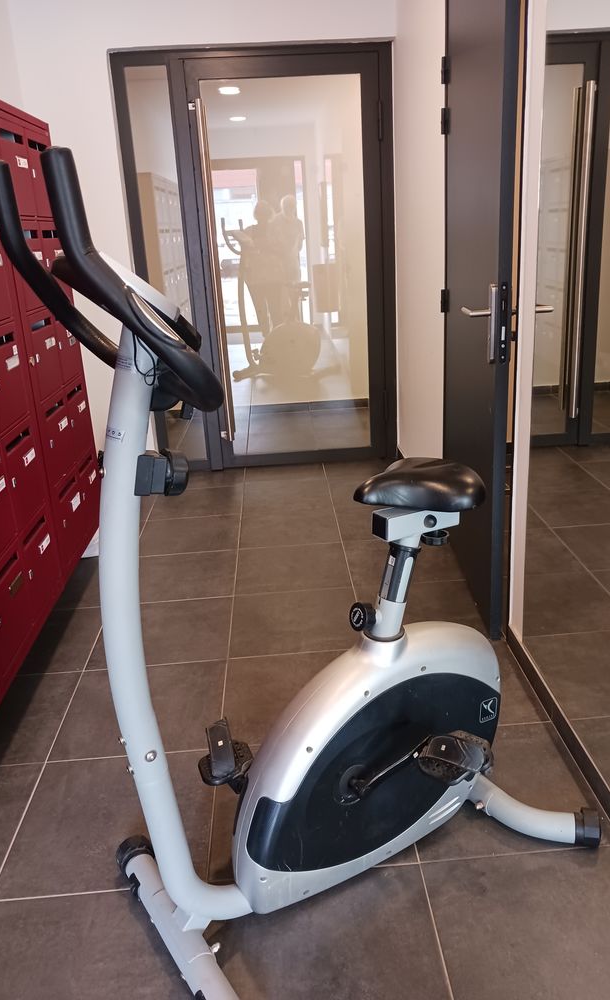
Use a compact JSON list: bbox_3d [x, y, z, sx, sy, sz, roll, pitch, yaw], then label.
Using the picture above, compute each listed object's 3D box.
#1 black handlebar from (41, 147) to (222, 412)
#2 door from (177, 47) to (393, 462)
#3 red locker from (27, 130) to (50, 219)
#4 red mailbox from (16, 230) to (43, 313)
[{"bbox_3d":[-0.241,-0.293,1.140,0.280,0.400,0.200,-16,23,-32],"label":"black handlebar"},{"bbox_3d":[-0.054,-1.201,4.168,1.025,2.090,0.080,-4,19,-1],"label":"door"},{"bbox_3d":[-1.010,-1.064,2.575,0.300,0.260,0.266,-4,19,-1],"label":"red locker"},{"bbox_3d":[-1.002,-0.722,2.420,0.310,0.267,0.282,-4,19,-1],"label":"red mailbox"}]

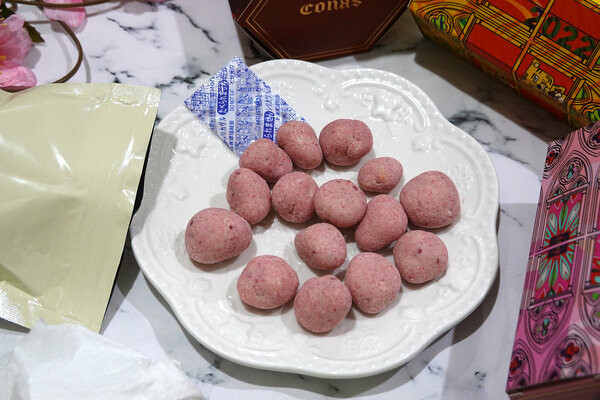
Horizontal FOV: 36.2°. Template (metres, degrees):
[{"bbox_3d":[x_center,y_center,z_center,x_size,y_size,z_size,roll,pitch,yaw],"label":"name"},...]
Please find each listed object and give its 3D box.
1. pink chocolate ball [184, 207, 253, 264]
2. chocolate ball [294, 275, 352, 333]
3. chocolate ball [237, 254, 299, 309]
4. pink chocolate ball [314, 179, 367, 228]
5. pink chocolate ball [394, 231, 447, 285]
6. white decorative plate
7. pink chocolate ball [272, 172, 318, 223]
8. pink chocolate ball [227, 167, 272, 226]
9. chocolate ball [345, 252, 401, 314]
[{"bbox_3d":[-0.041,0.017,0.448,0.032,0.027,0.026,-11,59,-10],"label":"pink chocolate ball"},{"bbox_3d":[0.011,0.048,0.432,0.026,0.024,0.027,1,58,-2],"label":"chocolate ball"},{"bbox_3d":[-0.016,0.039,0.436,0.029,0.025,0.025,5,58,0],"label":"chocolate ball"},{"bbox_3d":[0.021,0.002,0.463,0.026,0.023,0.024,1,58,-2],"label":"pink chocolate ball"},{"bbox_3d":[0.059,0.028,0.448,0.026,0.024,0.026,4,58,0],"label":"pink chocolate ball"},{"bbox_3d":[0.009,0.006,0.471,0.190,0.021,0.190,1,58,-2],"label":"white decorative plate"},{"bbox_3d":[-0.002,-0.002,0.464,0.023,0.023,0.027,7,58,2],"label":"pink chocolate ball"},{"bbox_3d":[-0.026,-0.002,0.463,0.020,0.023,0.030,-19,61,-14],"label":"pink chocolate ball"},{"bbox_3d":[0.035,0.039,0.439,0.025,0.025,0.029,-12,60,-10],"label":"chocolate ball"}]

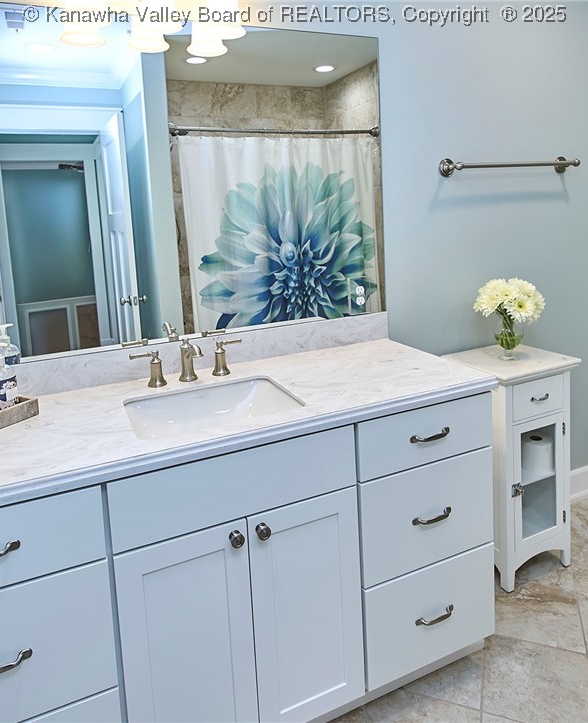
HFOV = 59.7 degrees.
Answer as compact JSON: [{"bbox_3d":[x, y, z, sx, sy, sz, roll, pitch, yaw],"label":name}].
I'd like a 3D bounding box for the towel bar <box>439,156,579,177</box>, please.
[{"bbox_3d":[0.865,-0.756,1.993,0.665,0.066,0.082,-9,11,-23],"label":"towel bar"}]

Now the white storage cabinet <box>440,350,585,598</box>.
[{"bbox_3d":[0.844,0.401,1.997,0.390,0.800,0.325,-9,11,-23],"label":"white storage cabinet"}]

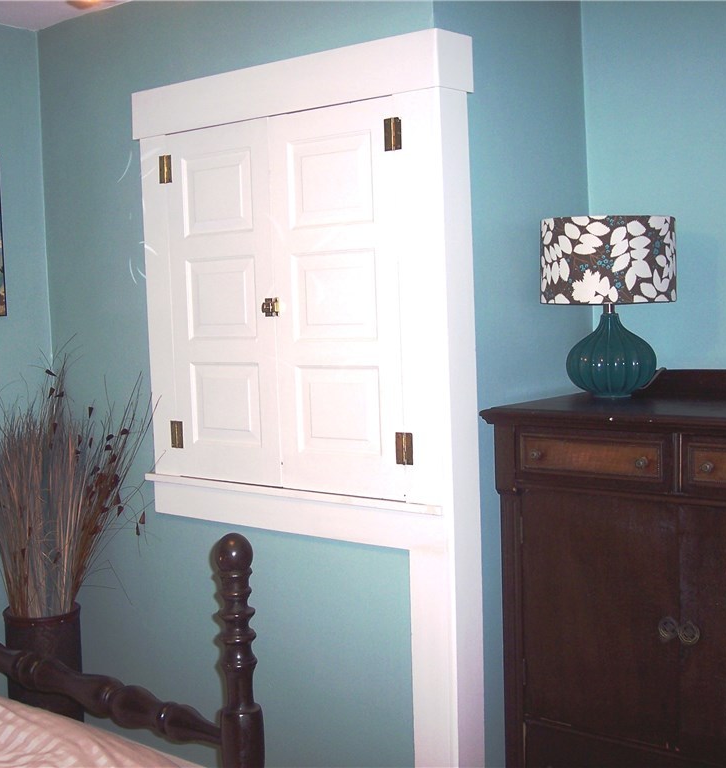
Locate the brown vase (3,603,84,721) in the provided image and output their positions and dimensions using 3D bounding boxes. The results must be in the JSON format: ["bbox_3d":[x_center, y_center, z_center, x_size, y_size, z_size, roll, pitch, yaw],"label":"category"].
[{"bbox_3d":[-0.931,0.957,3.397,0.222,0.590,0.222,2,6,39],"label":"brown vase"}]

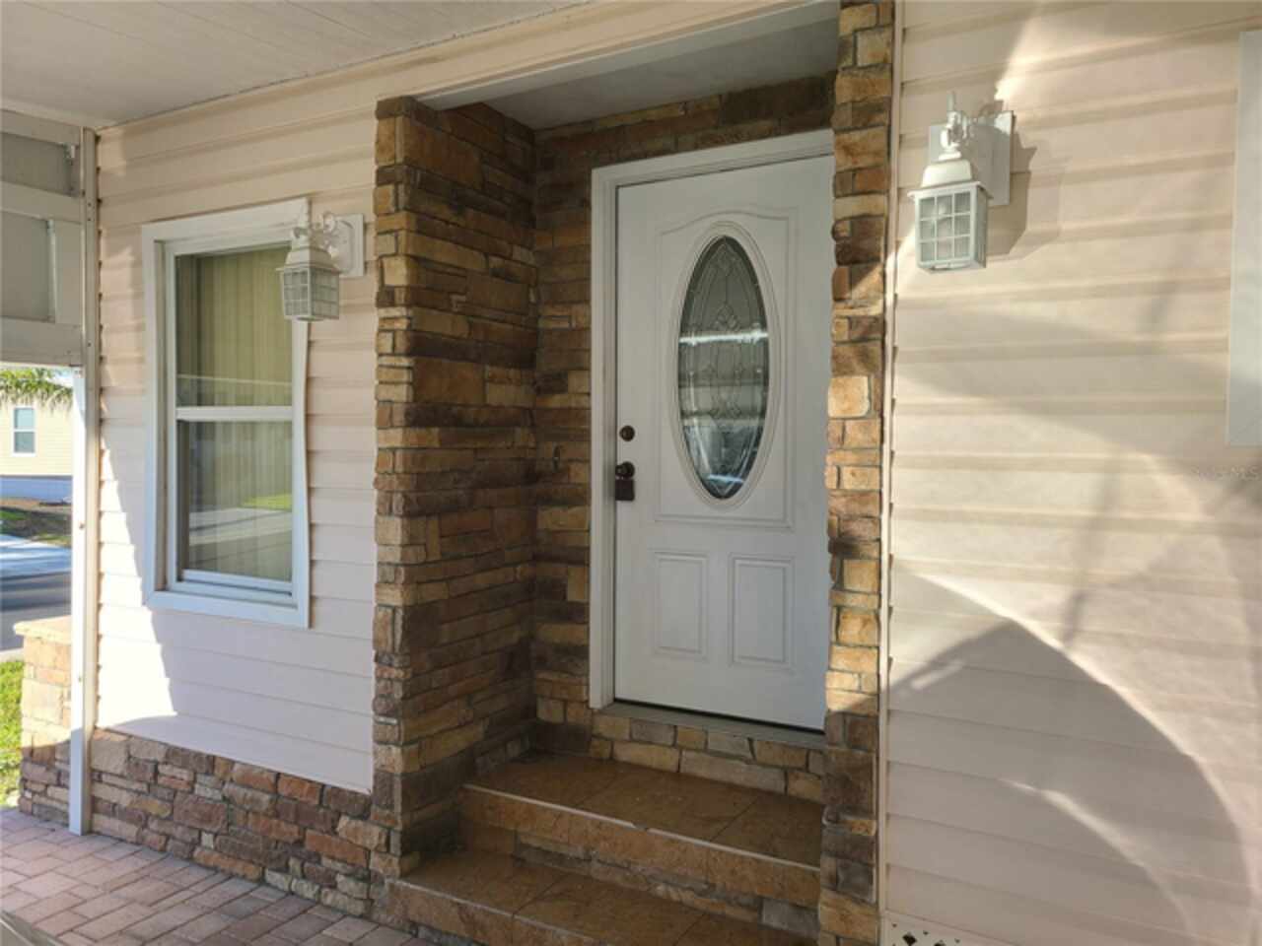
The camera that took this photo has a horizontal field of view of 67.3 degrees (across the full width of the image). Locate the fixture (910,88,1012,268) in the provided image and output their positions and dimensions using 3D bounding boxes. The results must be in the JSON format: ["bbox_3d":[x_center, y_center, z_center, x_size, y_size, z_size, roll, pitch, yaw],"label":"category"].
[{"bbox_3d":[0.759,-0.654,2.200,0.195,0.410,0.278,1,2,29],"label":"fixture"}]

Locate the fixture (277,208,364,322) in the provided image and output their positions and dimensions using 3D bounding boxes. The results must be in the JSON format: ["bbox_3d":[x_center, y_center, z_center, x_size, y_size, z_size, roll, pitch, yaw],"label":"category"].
[{"bbox_3d":[-1.078,-0.707,3.248,0.192,0.410,0.263,1,2,29],"label":"fixture"}]

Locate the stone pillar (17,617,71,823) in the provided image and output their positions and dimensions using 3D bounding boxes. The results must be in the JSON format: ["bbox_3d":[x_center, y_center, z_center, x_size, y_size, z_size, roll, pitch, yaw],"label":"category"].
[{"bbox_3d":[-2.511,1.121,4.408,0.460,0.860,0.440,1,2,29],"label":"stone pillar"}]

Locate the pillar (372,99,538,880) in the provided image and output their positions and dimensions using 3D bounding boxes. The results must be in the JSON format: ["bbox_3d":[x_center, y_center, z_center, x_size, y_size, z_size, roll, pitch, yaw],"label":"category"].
[{"bbox_3d":[-0.634,0.033,3.557,0.140,2.680,0.775,1,2,29],"label":"pillar"}]

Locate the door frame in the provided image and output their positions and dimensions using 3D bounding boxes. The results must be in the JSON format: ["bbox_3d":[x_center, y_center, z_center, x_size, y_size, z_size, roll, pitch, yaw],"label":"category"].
[{"bbox_3d":[0.332,-0.113,3.517,1.080,2.127,0.130,1,2,29],"label":"door frame"}]

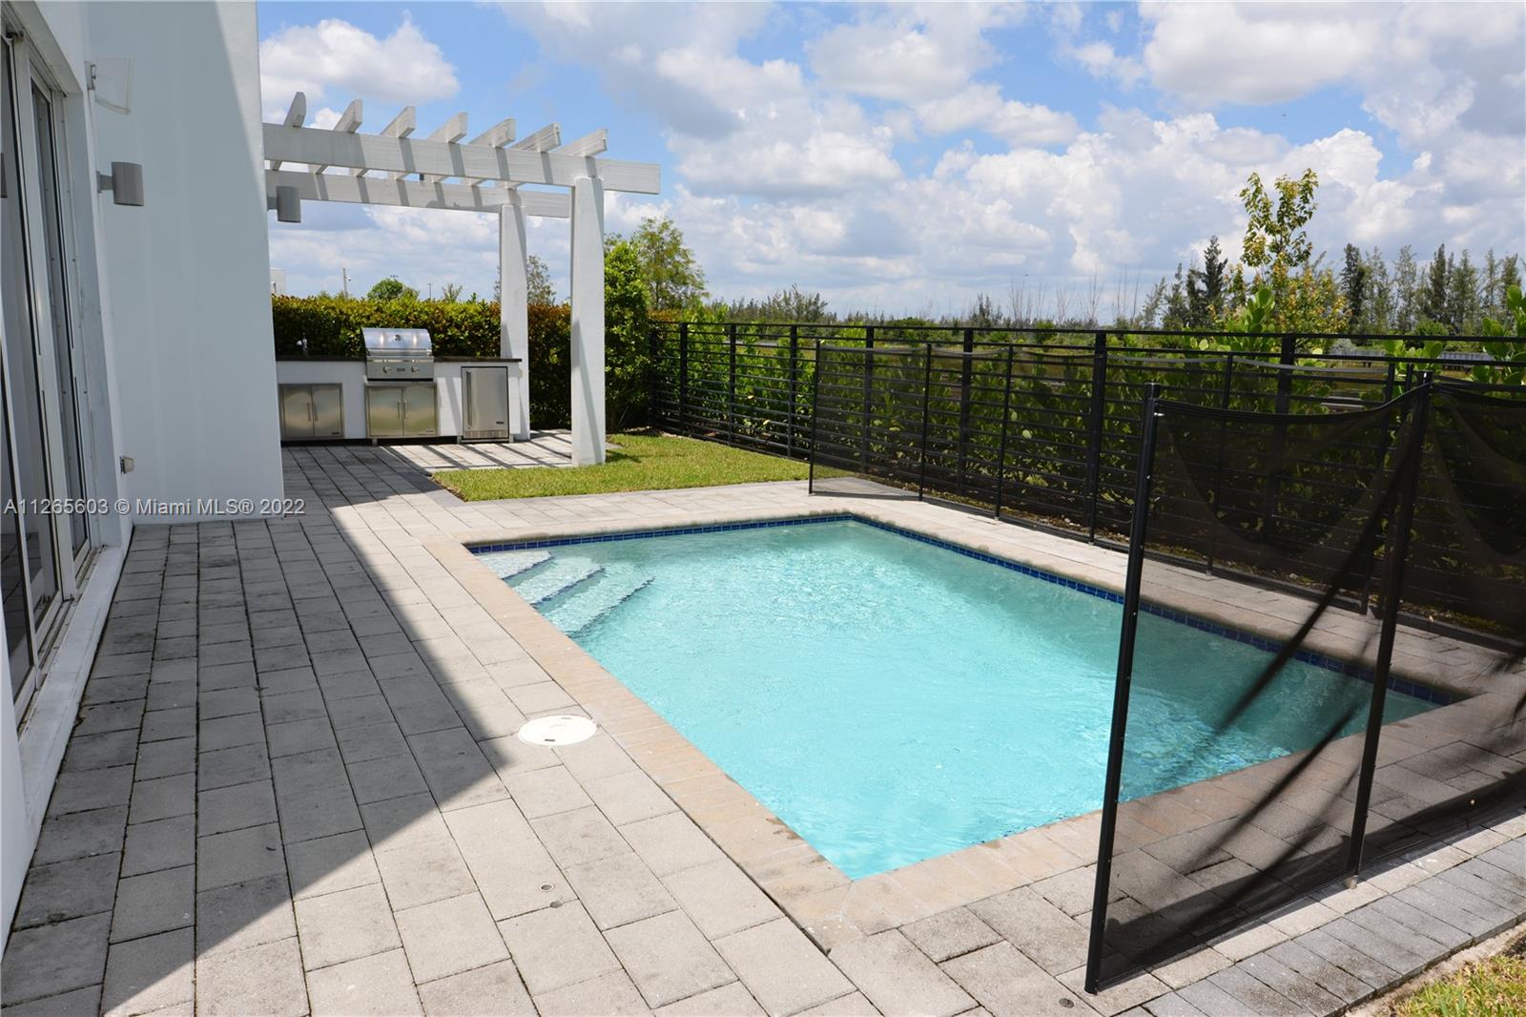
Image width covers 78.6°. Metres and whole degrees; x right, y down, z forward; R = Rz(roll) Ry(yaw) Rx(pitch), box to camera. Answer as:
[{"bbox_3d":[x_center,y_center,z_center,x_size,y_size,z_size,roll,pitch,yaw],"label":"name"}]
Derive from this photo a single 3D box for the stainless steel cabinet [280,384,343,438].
[{"bbox_3d":[-5.012,-1.078,10.335,0.623,0.603,0.521,-4,12,-30],"label":"stainless steel cabinet"}]

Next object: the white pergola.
[{"bbox_3d":[-3.279,-2.132,9.872,3.617,3.124,3.384,-4,12,-30],"label":"white pergola"}]

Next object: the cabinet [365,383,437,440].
[{"bbox_3d":[-4.210,-1.148,10.804,0.774,0.623,0.521,-4,12,-30],"label":"cabinet"}]

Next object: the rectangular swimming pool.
[{"bbox_3d":[0.482,1.119,5.043,3.069,1.206,4.178,-4,12,-30],"label":"rectangular swimming pool"}]

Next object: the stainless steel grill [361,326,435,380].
[{"bbox_3d":[-4.200,-1.773,10.681,0.706,0.582,0.603,-4,12,-30],"label":"stainless steel grill"}]

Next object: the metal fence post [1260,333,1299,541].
[{"bbox_3d":[3.286,-0.381,5.960,0.082,1.432,0.082,-4,12,-30],"label":"metal fence post"}]

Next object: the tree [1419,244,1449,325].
[{"bbox_3d":[54.051,-17.542,75.000,2.100,7.500,2.100,-4,12,-30],"label":"tree"}]

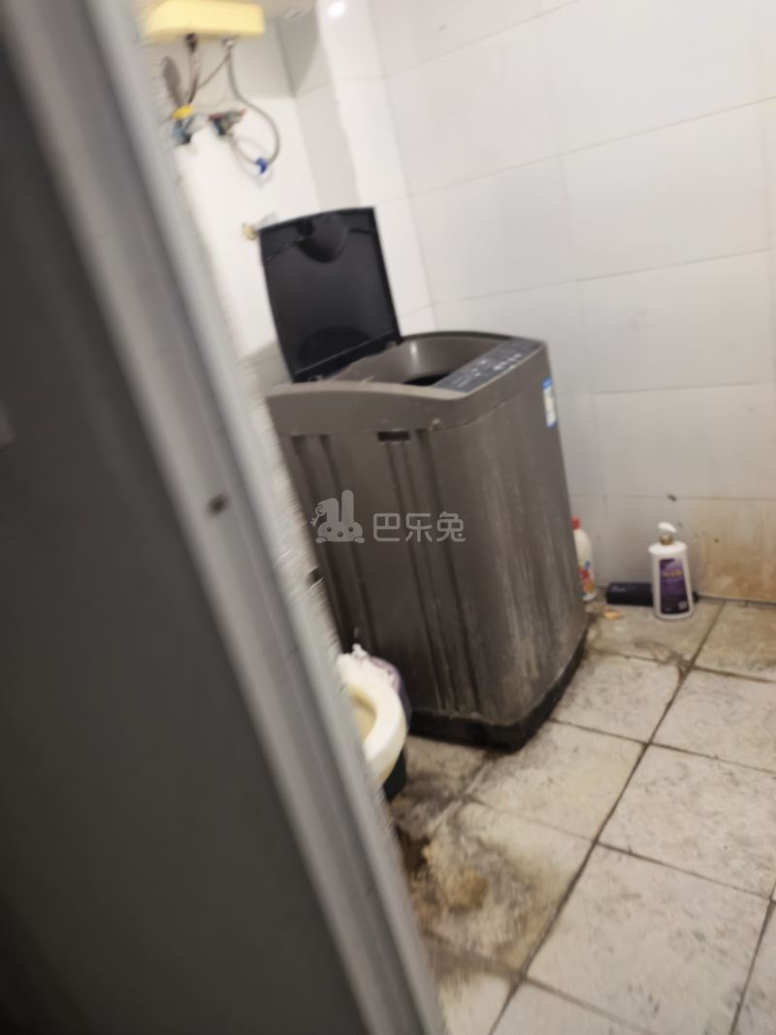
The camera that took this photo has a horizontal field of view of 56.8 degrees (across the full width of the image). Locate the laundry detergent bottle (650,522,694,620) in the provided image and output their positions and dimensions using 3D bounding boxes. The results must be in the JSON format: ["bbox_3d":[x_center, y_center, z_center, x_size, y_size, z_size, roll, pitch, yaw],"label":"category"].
[{"bbox_3d":[0.763,0.146,1.939,0.107,0.272,0.065,-8,21,17],"label":"laundry detergent bottle"}]

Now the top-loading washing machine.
[{"bbox_3d":[0.091,-0.122,1.774,0.513,1.232,0.507,1,25,37],"label":"top-loading washing machine"}]

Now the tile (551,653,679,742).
[{"bbox_3d":[0.534,0.426,1.758,0.300,0.010,0.300,3,26,39],"label":"tile"}]

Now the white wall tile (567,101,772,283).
[{"bbox_3d":[0.637,-0.746,1.685,0.448,0.304,0.010,3,26,39],"label":"white wall tile"}]

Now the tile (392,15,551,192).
[{"bbox_3d":[0.214,-1.043,1.863,0.461,0.304,0.010,3,26,39],"label":"tile"}]

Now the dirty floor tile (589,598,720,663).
[{"bbox_3d":[0.716,0.298,1.976,0.300,0.010,0.322,3,26,39],"label":"dirty floor tile"}]

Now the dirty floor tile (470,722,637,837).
[{"bbox_3d":[0.361,0.548,1.549,0.300,0.010,0.300,3,26,39],"label":"dirty floor tile"}]

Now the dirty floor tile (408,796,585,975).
[{"bbox_3d":[0.187,0.670,1.341,0.300,0.010,0.300,3,26,39],"label":"dirty floor tile"}]

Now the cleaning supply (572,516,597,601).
[{"bbox_3d":[0.577,0.117,2.148,0.079,0.265,0.057,-2,23,28],"label":"cleaning supply"}]

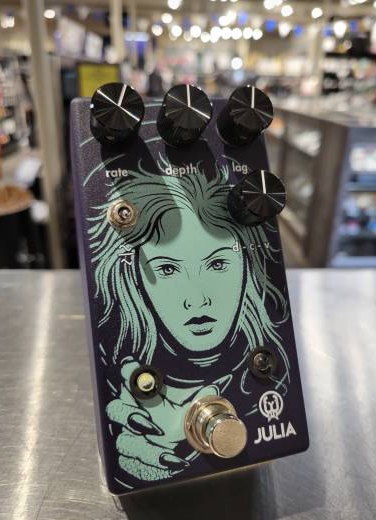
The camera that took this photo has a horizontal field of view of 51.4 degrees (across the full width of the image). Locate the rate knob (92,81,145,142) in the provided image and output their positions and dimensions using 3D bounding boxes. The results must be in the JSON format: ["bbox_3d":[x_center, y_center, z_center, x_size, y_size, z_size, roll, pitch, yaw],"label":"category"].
[{"bbox_3d":[-0.021,-0.043,0.117,0.015,0.015,0.011,17,-12,-11],"label":"rate knob"}]

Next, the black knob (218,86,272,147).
[{"bbox_3d":[0.019,-0.047,0.127,0.015,0.015,0.011,5,-10,-13],"label":"black knob"}]

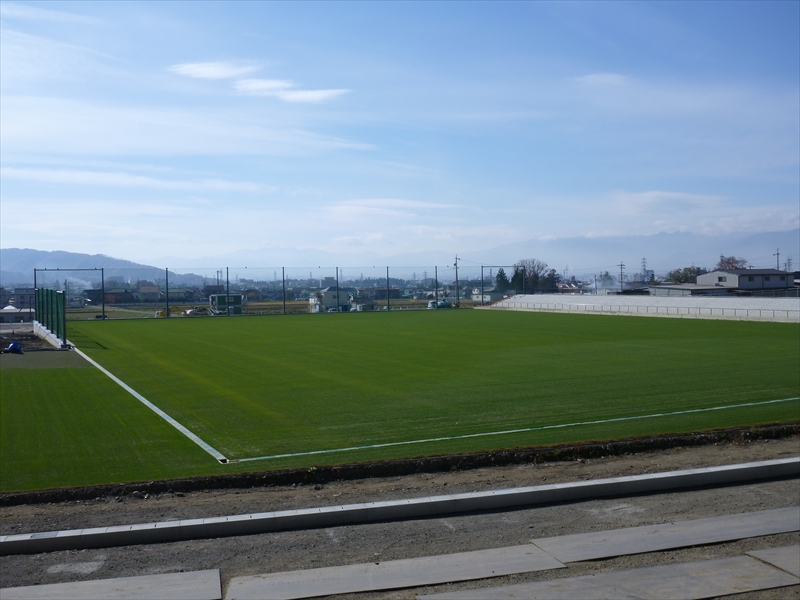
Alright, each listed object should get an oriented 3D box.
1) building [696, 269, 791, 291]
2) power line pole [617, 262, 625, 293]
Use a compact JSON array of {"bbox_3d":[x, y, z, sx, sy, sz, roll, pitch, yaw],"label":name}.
[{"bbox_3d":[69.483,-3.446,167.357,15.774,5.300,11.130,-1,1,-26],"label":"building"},{"bbox_3d":[48.326,-3.753,181.647,1.750,9.000,0.400,-1,1,15],"label":"power line pole"}]

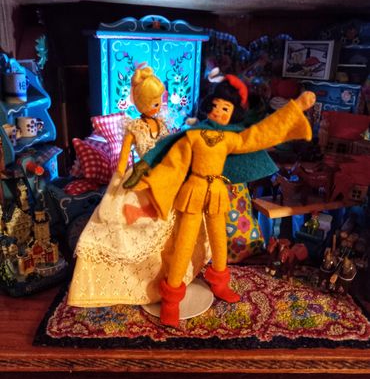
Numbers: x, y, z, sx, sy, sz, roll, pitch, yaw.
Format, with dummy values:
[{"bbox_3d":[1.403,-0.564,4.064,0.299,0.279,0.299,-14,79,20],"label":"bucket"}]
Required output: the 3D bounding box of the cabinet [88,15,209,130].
[{"bbox_3d":[-0.054,-0.117,0.572,0.152,0.250,0.080,-6,19,-22],"label":"cabinet"}]

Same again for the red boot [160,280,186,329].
[{"bbox_3d":[-0.012,0.103,0.359,0.023,0.038,0.033,0,18,-5],"label":"red boot"}]

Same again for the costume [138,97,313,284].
[{"bbox_3d":[0.031,0.002,0.352,0.151,0.164,0.085,1,18,-2],"label":"costume"}]

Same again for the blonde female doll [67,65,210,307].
[{"bbox_3d":[-0.041,-0.012,0.406,0.153,0.227,0.122,-8,20,-27],"label":"blonde female doll"}]

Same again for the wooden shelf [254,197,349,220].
[{"bbox_3d":[0.153,0.018,0.513,0.124,0.009,0.054,-5,19,-19],"label":"wooden shelf"}]

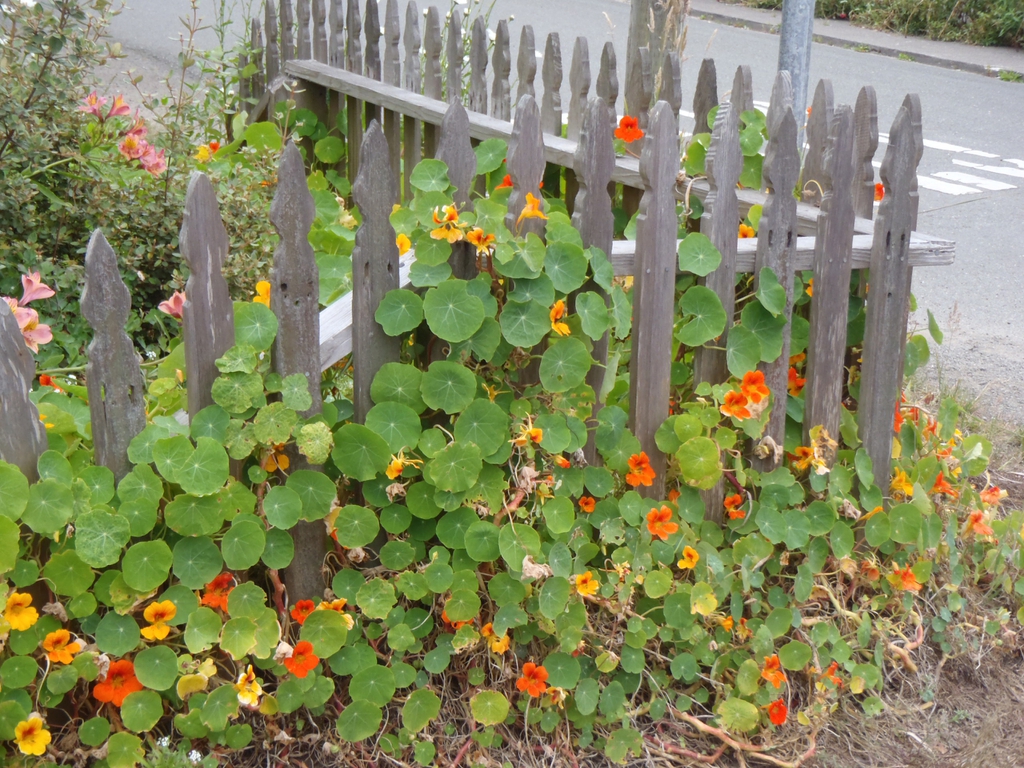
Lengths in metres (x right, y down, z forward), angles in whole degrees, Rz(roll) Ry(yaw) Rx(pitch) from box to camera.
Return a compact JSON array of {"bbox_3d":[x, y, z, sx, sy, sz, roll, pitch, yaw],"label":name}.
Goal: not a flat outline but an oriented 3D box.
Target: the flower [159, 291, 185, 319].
[{"bbox_3d":[-0.633,-0.147,3.360,0.065,0.060,0.055,19,-15,42],"label":"flower"}]

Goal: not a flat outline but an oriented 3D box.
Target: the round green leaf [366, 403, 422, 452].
[{"bbox_3d":[-0.165,0.062,2.489,0.077,0.012,0.076,1,63,-3],"label":"round green leaf"}]

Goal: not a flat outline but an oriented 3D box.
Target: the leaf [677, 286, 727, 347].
[{"bbox_3d":[0.324,-0.114,3.030,0.090,0.101,0.025,5,-1,13],"label":"leaf"}]

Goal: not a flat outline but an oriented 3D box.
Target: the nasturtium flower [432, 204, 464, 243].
[{"bbox_3d":[-0.102,-0.255,2.820,0.054,0.060,0.045,0,3,0],"label":"nasturtium flower"}]

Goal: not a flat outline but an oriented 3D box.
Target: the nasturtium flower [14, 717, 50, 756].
[{"bbox_3d":[-0.616,0.451,2.275,0.046,0.051,0.040,-7,-5,-23],"label":"nasturtium flower"}]

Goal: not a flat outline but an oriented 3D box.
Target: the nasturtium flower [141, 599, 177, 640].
[{"bbox_3d":[-0.470,0.314,2.358,0.048,0.053,0.040,-4,-6,-13],"label":"nasturtium flower"}]

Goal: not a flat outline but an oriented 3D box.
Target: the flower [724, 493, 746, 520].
[{"bbox_3d":[0.402,0.220,3.191,0.041,0.049,0.037,-8,7,-21],"label":"flower"}]

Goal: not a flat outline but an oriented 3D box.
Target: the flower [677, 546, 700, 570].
[{"bbox_3d":[0.299,0.295,3.004,0.041,0.041,0.035,12,6,29],"label":"flower"}]

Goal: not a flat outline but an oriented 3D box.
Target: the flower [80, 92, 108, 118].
[{"bbox_3d":[-0.943,-0.628,4.000,0.058,0.048,0.050,11,62,27],"label":"flower"}]

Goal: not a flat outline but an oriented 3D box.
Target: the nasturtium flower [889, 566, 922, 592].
[{"bbox_3d":[0.672,0.335,3.050,0.051,0.049,0.040,-8,-5,-25],"label":"nasturtium flower"}]

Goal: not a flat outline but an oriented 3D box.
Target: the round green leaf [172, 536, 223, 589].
[{"bbox_3d":[-0.461,0.262,2.600,0.073,0.075,0.020,-1,-10,-3],"label":"round green leaf"}]

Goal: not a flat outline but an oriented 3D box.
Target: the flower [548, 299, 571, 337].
[{"bbox_3d":[0.083,-0.114,3.083,0.041,0.061,0.045,3,18,38],"label":"flower"}]

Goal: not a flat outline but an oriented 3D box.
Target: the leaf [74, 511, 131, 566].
[{"bbox_3d":[-0.688,0.258,2.980,0.092,0.096,0.020,-1,-17,-3],"label":"leaf"}]

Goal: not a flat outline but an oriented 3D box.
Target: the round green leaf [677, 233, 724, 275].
[{"bbox_3d":[0.320,-0.220,3.030,0.075,0.073,0.018,5,1,13],"label":"round green leaf"}]

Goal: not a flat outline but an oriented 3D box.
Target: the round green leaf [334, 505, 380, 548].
[{"bbox_3d":[-0.218,0.202,2.509,0.064,0.062,0.012,1,-19,-4],"label":"round green leaf"}]

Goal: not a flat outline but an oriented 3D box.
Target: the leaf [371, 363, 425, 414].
[{"bbox_3d":[-0.192,0.006,3.000,0.096,0.093,0.024,-1,-17,-4],"label":"leaf"}]

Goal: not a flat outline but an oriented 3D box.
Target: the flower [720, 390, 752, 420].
[{"bbox_3d":[0.457,0.044,3.610,0.063,0.063,0.050,3,-11,6],"label":"flower"}]

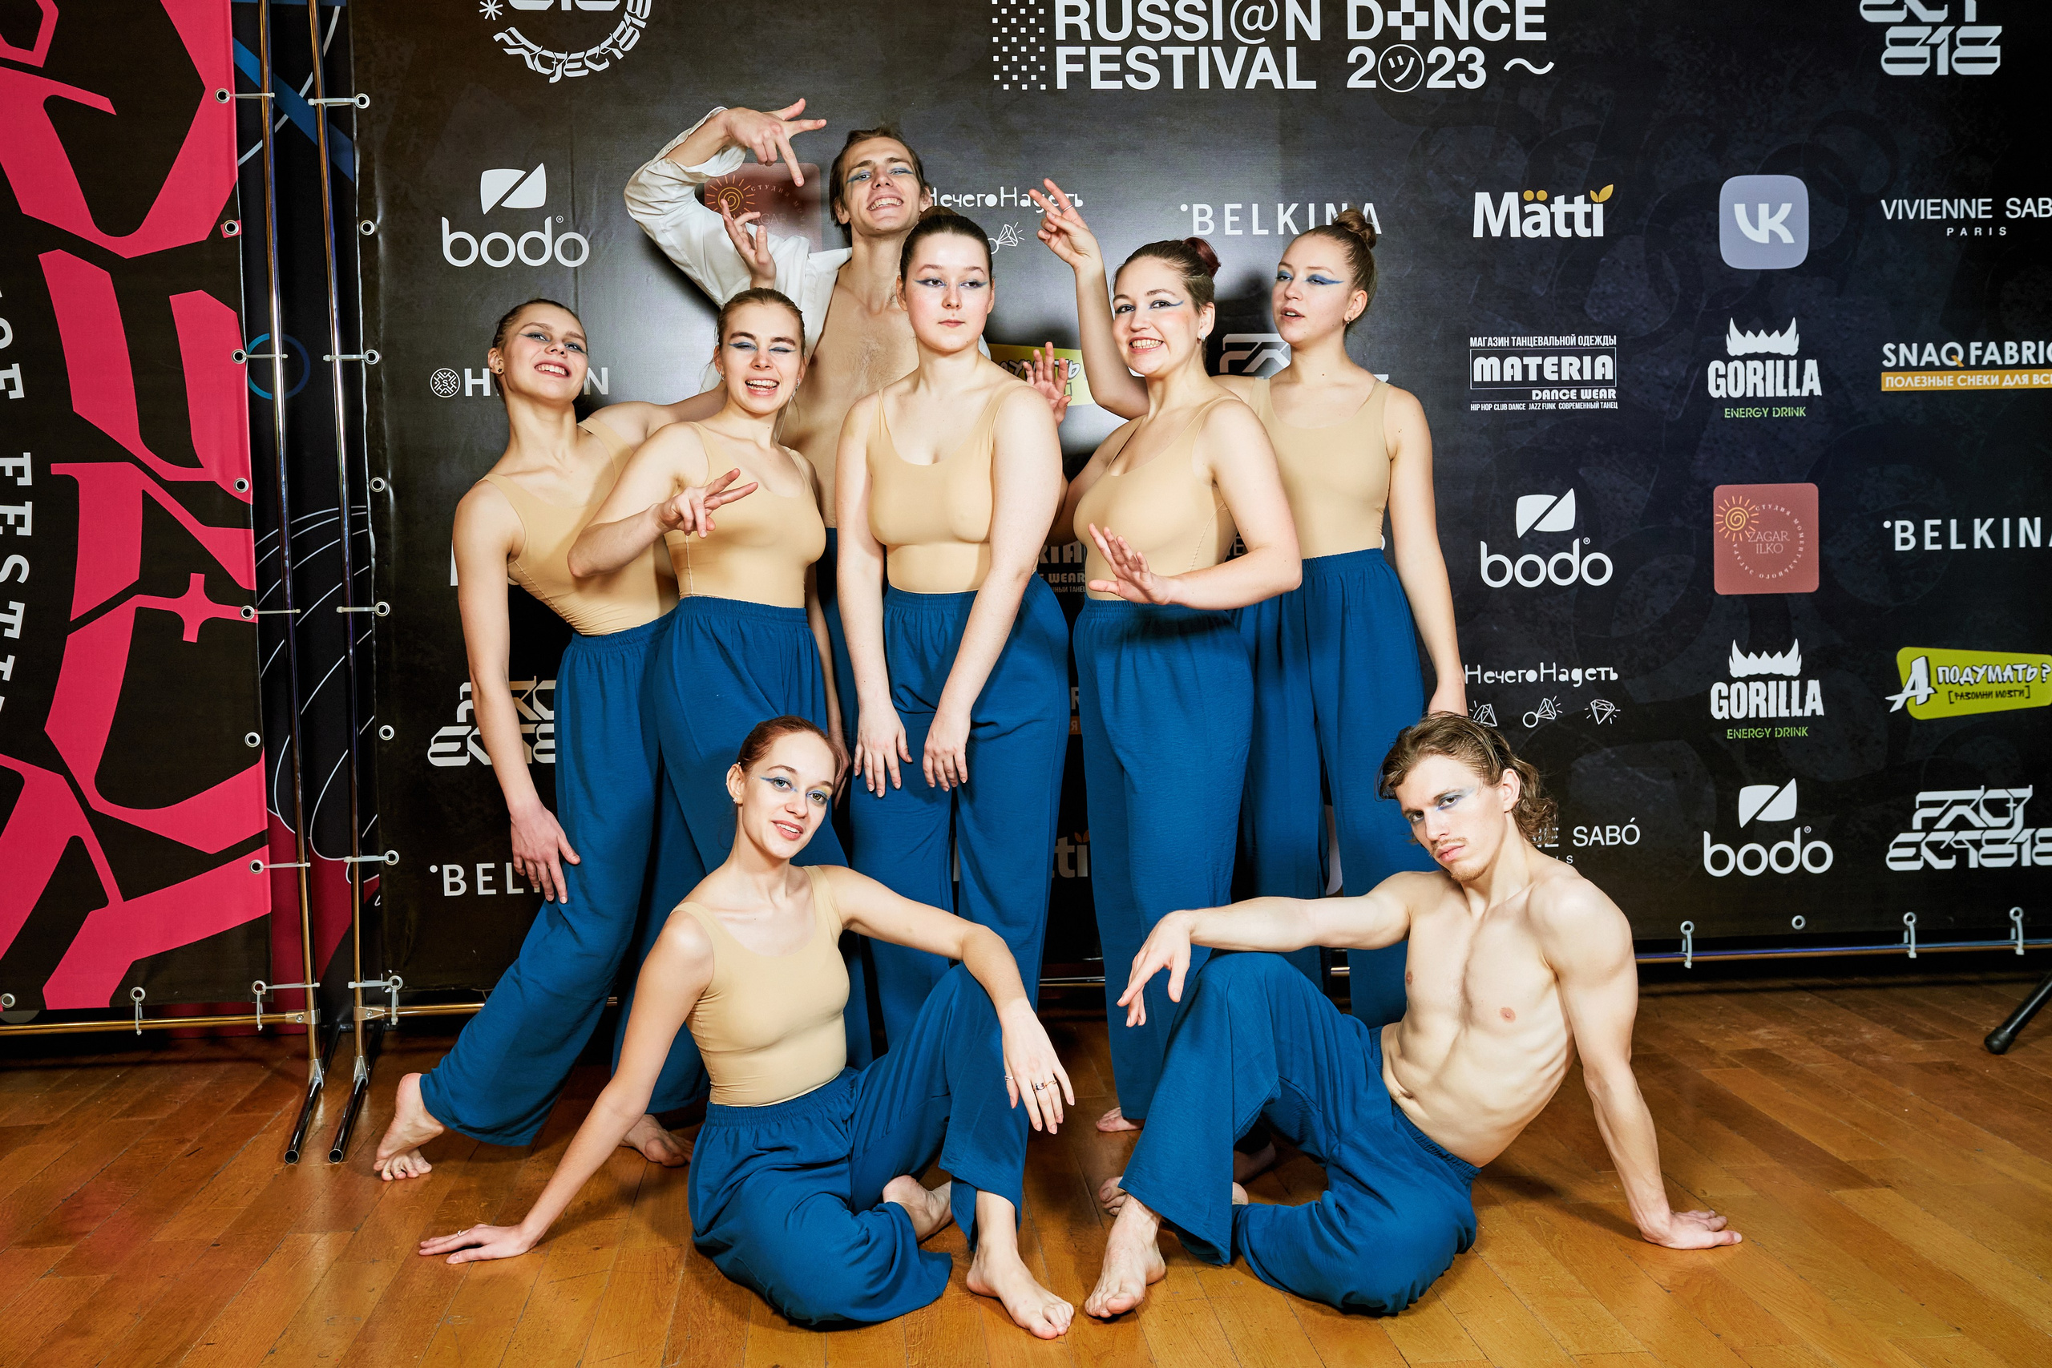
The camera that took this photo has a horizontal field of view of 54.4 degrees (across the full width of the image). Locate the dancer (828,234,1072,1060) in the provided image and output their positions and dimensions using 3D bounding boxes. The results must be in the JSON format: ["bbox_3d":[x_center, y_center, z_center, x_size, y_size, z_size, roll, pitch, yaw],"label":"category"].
[{"bbox_3d":[-0.119,0.041,3.377,0.430,1.620,0.380,-1,3,0],"label":"dancer"}]

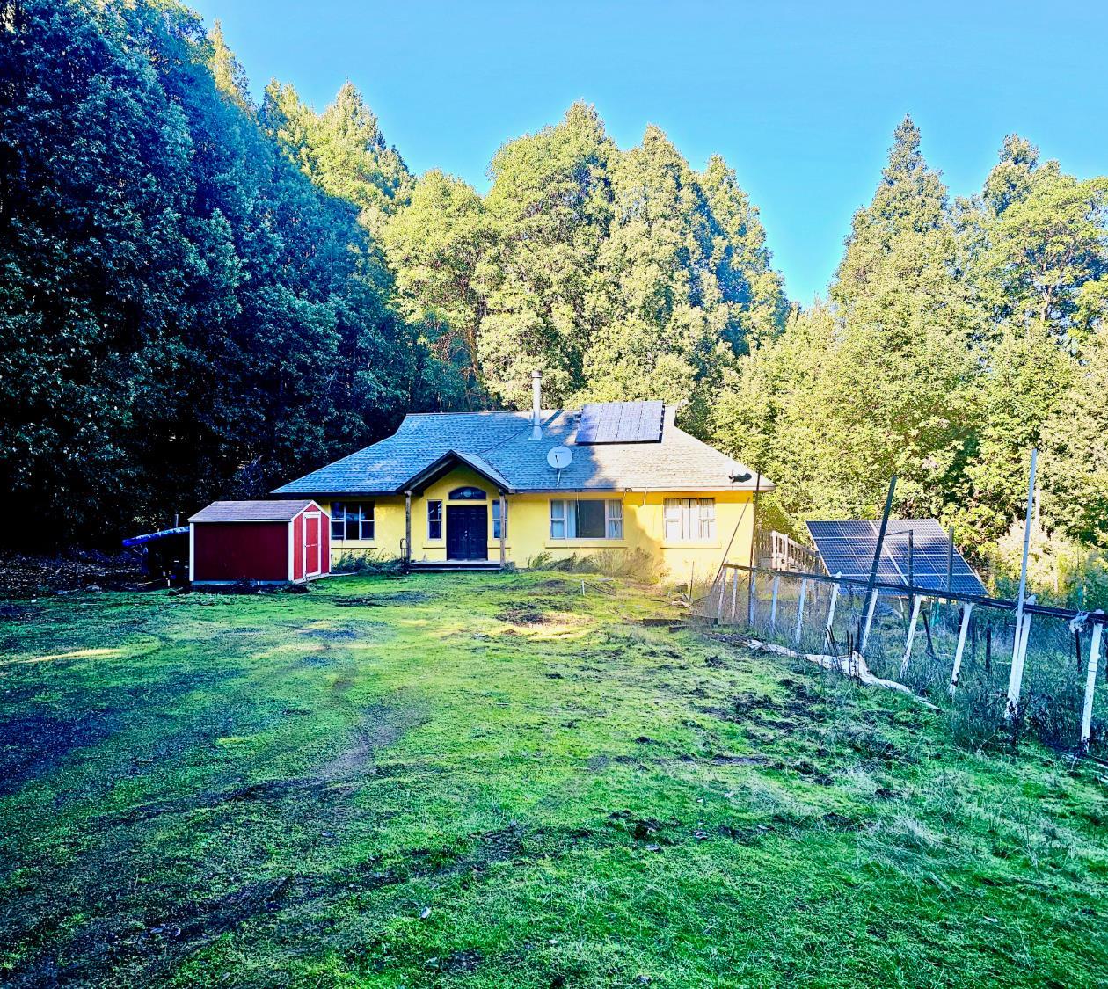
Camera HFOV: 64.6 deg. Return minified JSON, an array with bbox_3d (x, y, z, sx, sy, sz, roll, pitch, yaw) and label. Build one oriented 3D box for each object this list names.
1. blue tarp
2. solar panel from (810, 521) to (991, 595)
[{"bbox_3d":[-12.345,1.327,27.200,2.100,0.680,1.700,-1,-1,8],"label":"blue tarp"},{"bbox_3d":[10.018,1.865,26.034,4.099,2.160,3.465,-1,-1,1],"label":"solar panel"}]

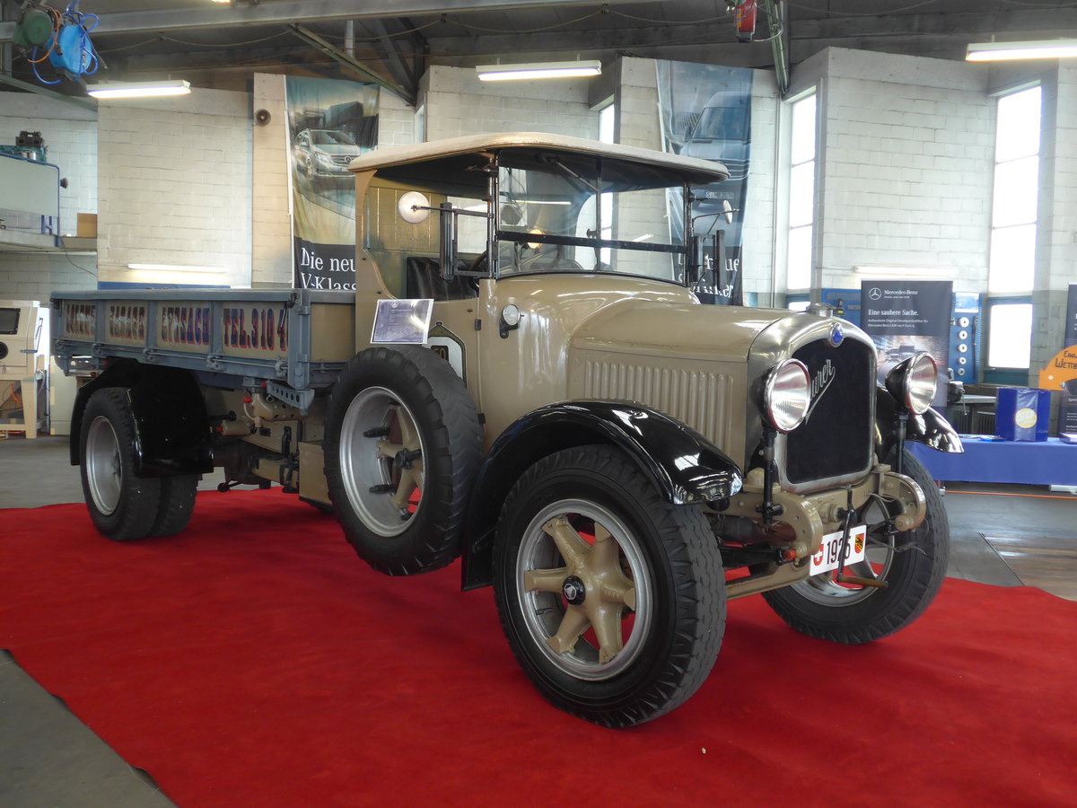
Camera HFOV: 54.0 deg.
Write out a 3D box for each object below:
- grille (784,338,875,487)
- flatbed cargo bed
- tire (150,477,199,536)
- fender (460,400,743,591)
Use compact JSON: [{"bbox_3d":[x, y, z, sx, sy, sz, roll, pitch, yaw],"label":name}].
[{"bbox_3d":[1.125,0.016,4.086,0.587,0.555,0.070,-3,5,-42],"label":"grille"},{"bbox_3d":[-1.533,-0.475,7.028,2.093,0.528,3.586,-3,5,-42],"label":"flatbed cargo bed"},{"bbox_3d":[-2.709,0.403,7.481,0.220,1.070,1.070,-3,6,-42],"label":"tire"},{"bbox_3d":[0.209,0.407,4.097,0.350,0.843,1.231,-3,6,-42],"label":"fender"}]

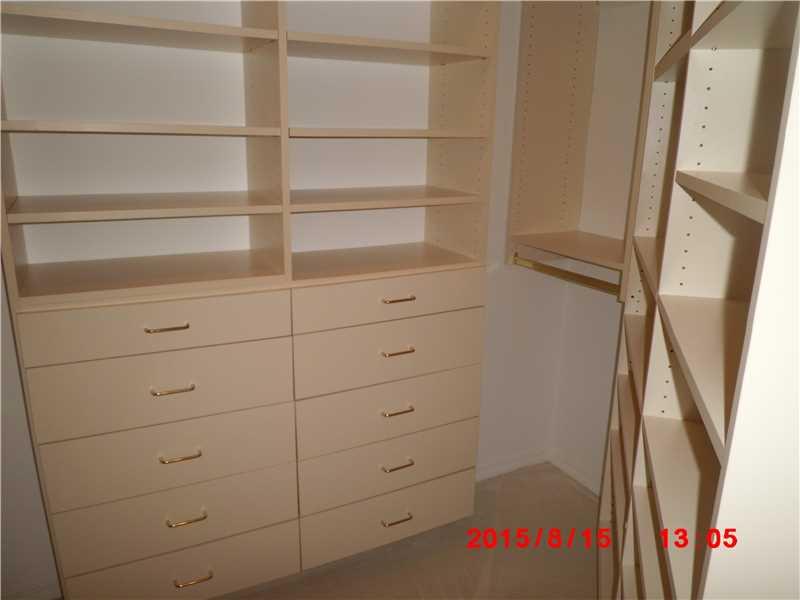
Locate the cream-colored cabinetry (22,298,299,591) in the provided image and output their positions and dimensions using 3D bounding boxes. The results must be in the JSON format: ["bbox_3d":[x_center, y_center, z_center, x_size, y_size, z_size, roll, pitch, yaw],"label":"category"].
[{"bbox_3d":[-0.666,0.387,1.743,0.635,0.912,0.383,-7,18,-26],"label":"cream-colored cabinetry"}]

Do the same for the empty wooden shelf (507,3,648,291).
[{"bbox_3d":[0.712,-0.587,2.064,0.350,1.025,0.588,-7,18,-26],"label":"empty wooden shelf"}]

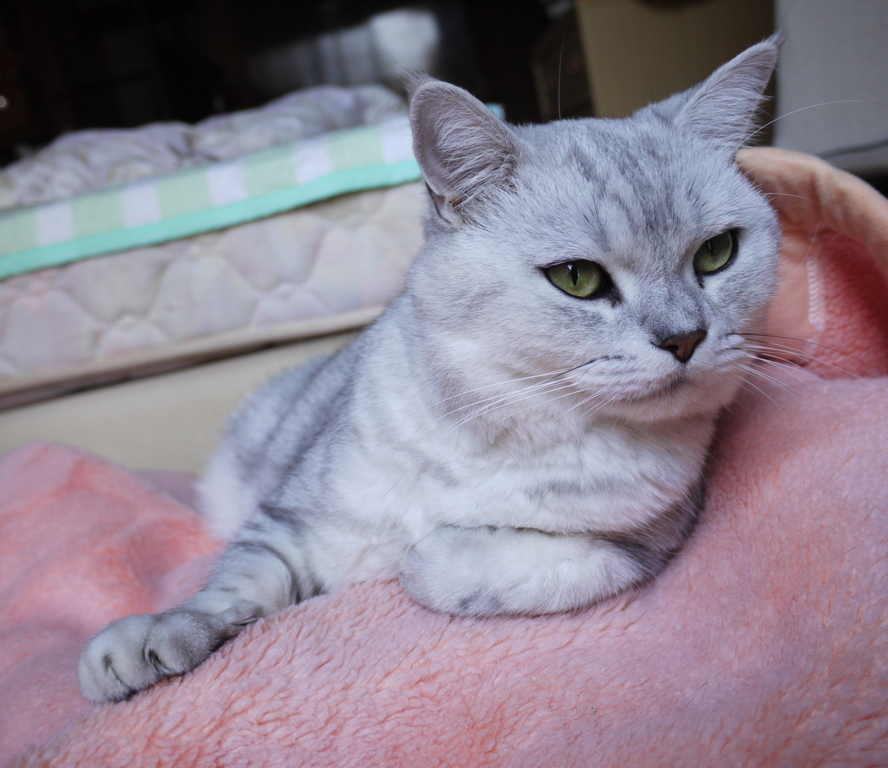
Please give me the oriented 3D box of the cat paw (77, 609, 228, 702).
[{"bbox_3d":[-0.109,0.101,0.312,0.056,0.029,0.041,-29,25,-35],"label":"cat paw"}]

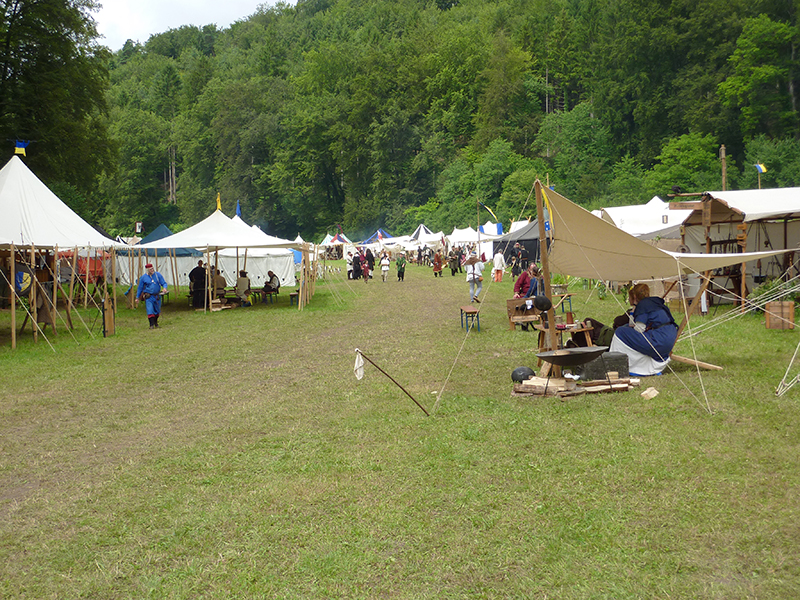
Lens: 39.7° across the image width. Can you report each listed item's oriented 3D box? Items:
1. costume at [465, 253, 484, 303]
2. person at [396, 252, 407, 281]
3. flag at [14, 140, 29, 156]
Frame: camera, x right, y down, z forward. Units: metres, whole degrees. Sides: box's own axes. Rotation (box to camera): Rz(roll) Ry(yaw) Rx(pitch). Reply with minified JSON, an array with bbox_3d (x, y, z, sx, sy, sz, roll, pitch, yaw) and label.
[{"bbox_3d":[2.606,-0.787,38.800,0.660,1.750,0.550,-2,3,3],"label":"costume"},{"bbox_3d":[0.088,-1.945,65.000,0.600,1.720,0.420,-1,3,-1],"label":"person"},{"bbox_3d":[-11.095,-4.439,32.500,0.380,0.470,0.120,-2,3,-17],"label":"flag"}]

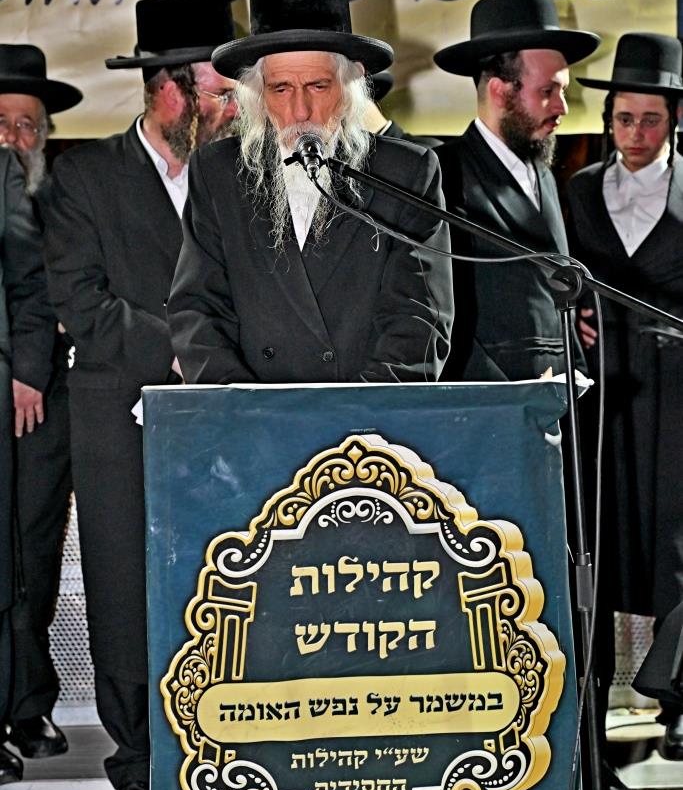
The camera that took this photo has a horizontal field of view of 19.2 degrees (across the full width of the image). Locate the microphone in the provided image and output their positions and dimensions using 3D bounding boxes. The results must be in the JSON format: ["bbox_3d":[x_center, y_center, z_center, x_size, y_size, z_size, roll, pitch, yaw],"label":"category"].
[{"bbox_3d":[-0.051,-0.399,3.450,0.052,0.052,0.165,-2,30,-3],"label":"microphone"}]

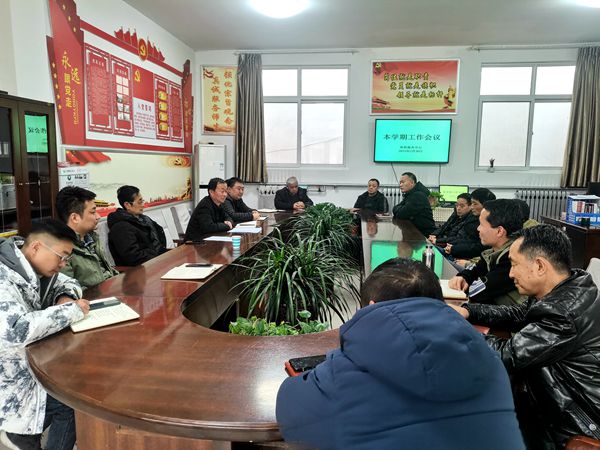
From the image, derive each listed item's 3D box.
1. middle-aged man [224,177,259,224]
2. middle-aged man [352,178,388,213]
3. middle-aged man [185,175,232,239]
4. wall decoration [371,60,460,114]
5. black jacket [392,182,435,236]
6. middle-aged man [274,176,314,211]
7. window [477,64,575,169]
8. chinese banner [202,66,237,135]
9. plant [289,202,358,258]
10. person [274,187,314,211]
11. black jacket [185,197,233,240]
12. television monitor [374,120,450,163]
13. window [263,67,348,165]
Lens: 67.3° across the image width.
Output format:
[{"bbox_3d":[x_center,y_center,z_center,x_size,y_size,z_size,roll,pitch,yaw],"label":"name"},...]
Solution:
[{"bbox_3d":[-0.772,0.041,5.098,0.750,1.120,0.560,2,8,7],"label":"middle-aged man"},{"bbox_3d":[1.029,-0.066,6.548,0.540,1.185,0.780,3,8,17],"label":"middle-aged man"},{"bbox_3d":[-0.749,0.183,4.243,0.700,1.250,0.550,0,8,-7],"label":"middle-aged man"},{"bbox_3d":[1.899,-2.275,7.473,1.418,0.885,0.035,2,8,7],"label":"wall decoration"},{"bbox_3d":[1.415,-0.186,5.606,0.520,0.700,0.560,2,8,10],"label":"black jacket"},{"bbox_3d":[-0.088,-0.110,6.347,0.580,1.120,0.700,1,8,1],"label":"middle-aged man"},{"bbox_3d":[3.755,-1.744,7.340,1.631,1.742,0.100,2,8,7],"label":"window"},{"bbox_3d":[-1.384,-2.176,7.884,0.703,1.173,0.035,2,8,7],"label":"chinese banner"},{"bbox_3d":[0.245,0.241,4.779,0.740,0.880,0.740,2,8,7],"label":"plant"},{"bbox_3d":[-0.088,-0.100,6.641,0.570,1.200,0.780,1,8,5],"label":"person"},{"bbox_3d":[-0.821,0.035,4.168,0.480,0.580,0.530,2,8,7],"label":"black jacket"},{"bbox_3d":[1.909,-1.418,7.648,1.240,0.725,0.080,2,13,7],"label":"television monitor"},{"bbox_3d":[0.004,-1.854,7.779,1.651,1.706,0.100,2,8,7],"label":"window"}]

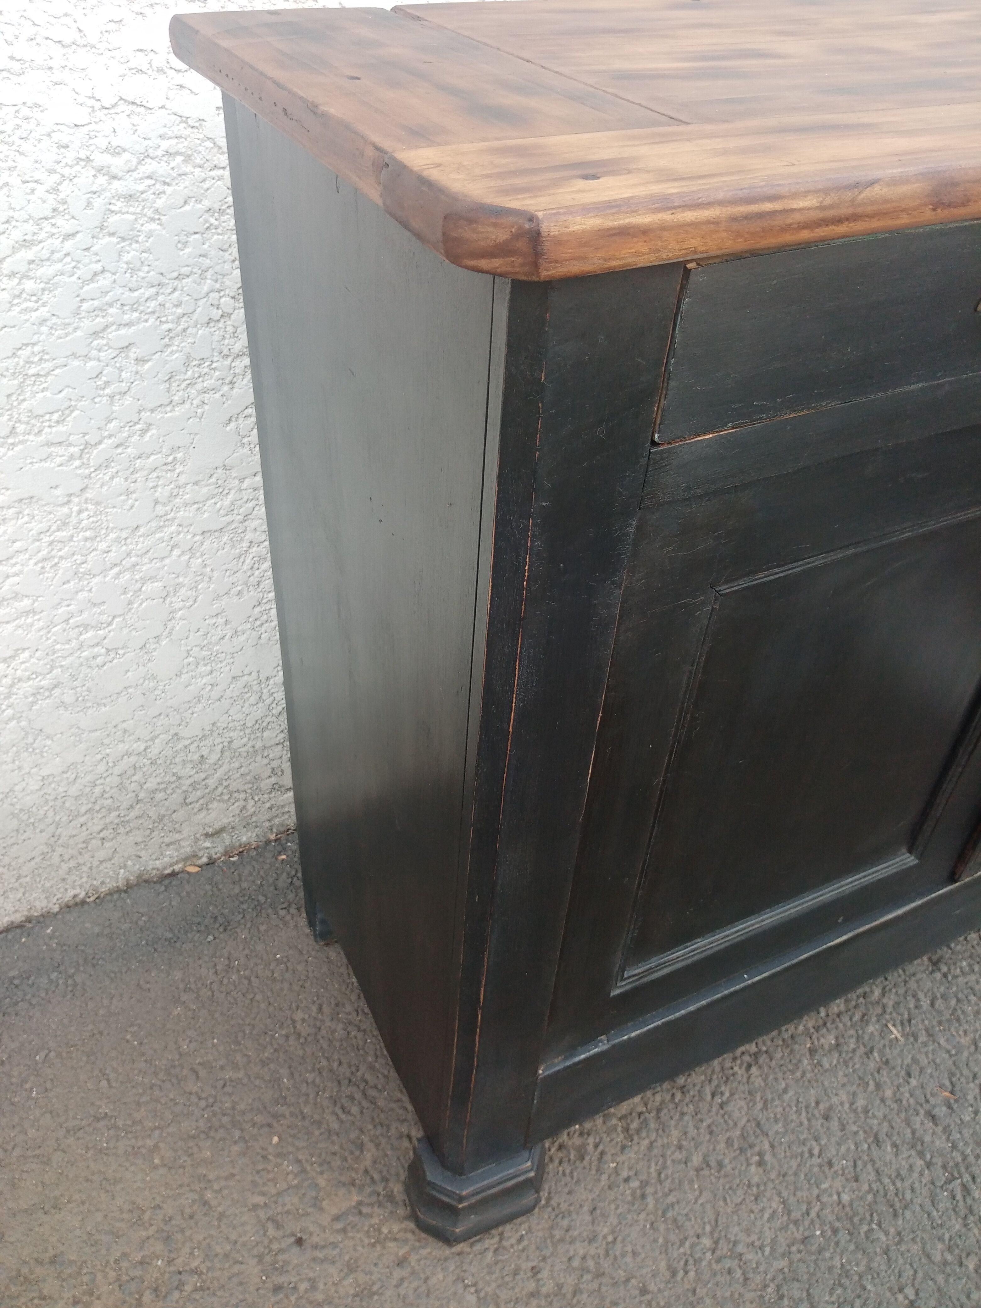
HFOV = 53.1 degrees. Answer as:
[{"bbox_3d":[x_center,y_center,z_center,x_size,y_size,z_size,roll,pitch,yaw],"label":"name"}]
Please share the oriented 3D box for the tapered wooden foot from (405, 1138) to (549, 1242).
[{"bbox_3d":[-0.016,0.527,1.015,0.141,0.082,0.101,-15,43,-22],"label":"tapered wooden foot"}]

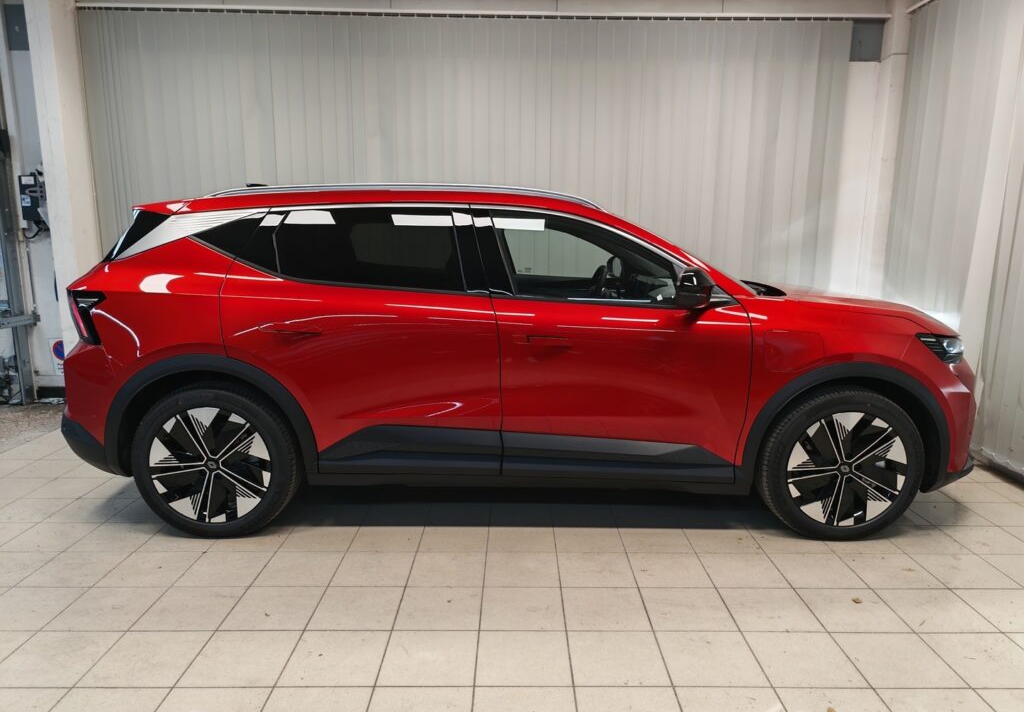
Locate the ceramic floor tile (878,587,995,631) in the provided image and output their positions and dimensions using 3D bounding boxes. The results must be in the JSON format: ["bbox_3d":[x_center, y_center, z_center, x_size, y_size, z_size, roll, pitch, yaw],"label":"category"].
[{"bbox_3d":[1.537,0.927,2.483,0.298,0.010,0.298,0,9,0],"label":"ceramic floor tile"}]

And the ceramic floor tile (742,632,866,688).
[{"bbox_3d":[0.938,0.976,2.185,0.297,0.010,0.297,0,10,0],"label":"ceramic floor tile"}]

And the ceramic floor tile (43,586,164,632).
[{"bbox_3d":[-1.463,0.918,2.477,0.298,0.010,0.298,0,9,0],"label":"ceramic floor tile"}]

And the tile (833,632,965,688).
[{"bbox_3d":[1.228,0.969,2.169,0.295,0.010,0.294,0,10,0],"label":"tile"}]

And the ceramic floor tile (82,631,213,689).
[{"bbox_3d":[-1.152,0.963,2.167,0.295,0.010,0.294,0,10,0],"label":"ceramic floor tile"}]

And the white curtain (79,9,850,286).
[{"bbox_3d":[-0.336,-1.035,5.149,5.565,2.893,0.100,0,9,0],"label":"white curtain"}]

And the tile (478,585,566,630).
[{"bbox_3d":[0.037,0.922,2.480,0.298,0.010,0.298,0,9,0],"label":"tile"}]

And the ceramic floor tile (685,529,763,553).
[{"bbox_3d":[0.938,0.827,3.063,0.297,0.010,0.297,0,10,0],"label":"ceramic floor tile"}]

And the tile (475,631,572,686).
[{"bbox_3d":[0.038,0.969,2.172,0.296,0.012,0.296,0,10,0],"label":"tile"}]

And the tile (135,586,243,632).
[{"bbox_3d":[-1.166,0.922,2.482,0.298,0.010,0.294,0,10,0],"label":"tile"}]

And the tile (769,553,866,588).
[{"bbox_3d":[1.230,0.873,2.755,0.296,0.012,0.296,0,10,0],"label":"tile"}]

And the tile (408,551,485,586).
[{"bbox_3d":[-0.260,0.867,2.751,0.295,0.010,0.294,0,10,0],"label":"tile"}]

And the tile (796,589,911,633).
[{"bbox_3d":[1.242,0.931,2.486,0.298,0.010,0.294,0,10,0],"label":"tile"}]

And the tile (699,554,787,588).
[{"bbox_3d":[0.930,0.870,2.752,0.295,0.010,0.294,0,10,0],"label":"tile"}]

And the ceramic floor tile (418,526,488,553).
[{"bbox_3d":[-0.263,0.824,3.063,0.298,0.010,0.294,0,10,0],"label":"ceramic floor tile"}]

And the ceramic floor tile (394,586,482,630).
[{"bbox_3d":[-0.263,0.926,2.484,0.298,0.010,0.294,0,10,0],"label":"ceramic floor tile"}]

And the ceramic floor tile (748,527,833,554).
[{"bbox_3d":[1.242,0.829,3.066,0.298,0.010,0.294,0,10,0],"label":"ceramic floor tile"}]

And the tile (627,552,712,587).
[{"bbox_3d":[0.633,0.870,2.752,0.295,0.010,0.294,0,10,0],"label":"tile"}]

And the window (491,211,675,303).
[{"bbox_3d":[0.318,-0.438,2.997,0.810,0.440,0.040,0,-17,0],"label":"window"}]

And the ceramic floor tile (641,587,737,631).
[{"bbox_3d":[0.638,0.925,2.478,0.297,0.010,0.297,0,10,0],"label":"ceramic floor tile"}]

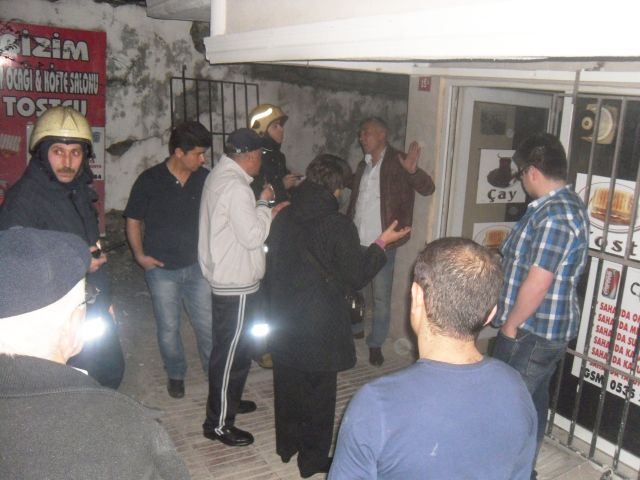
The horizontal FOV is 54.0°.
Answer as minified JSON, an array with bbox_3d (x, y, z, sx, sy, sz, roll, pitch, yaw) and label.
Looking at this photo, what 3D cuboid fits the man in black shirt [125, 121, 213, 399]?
[{"bbox_3d":[-0.885,0.143,3.898,0.550,1.720,0.360,-3,16,-19],"label":"man in black shirt"}]

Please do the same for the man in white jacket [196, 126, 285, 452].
[{"bbox_3d":[-0.448,0.268,3.506,0.480,1.710,0.520,-1,15,-10],"label":"man in white jacket"}]

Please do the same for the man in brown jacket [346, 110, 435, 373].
[{"bbox_3d":[0.455,0.015,4.514,0.580,1.740,0.420,11,17,29],"label":"man in brown jacket"}]

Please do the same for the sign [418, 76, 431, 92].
[{"bbox_3d":[0.715,-1.063,4.292,0.012,0.100,0.130,-7,17,-29],"label":"sign"}]

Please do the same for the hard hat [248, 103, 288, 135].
[{"bbox_3d":[-0.337,-0.785,4.113,0.270,0.205,0.225,8,16,21],"label":"hard hat"}]

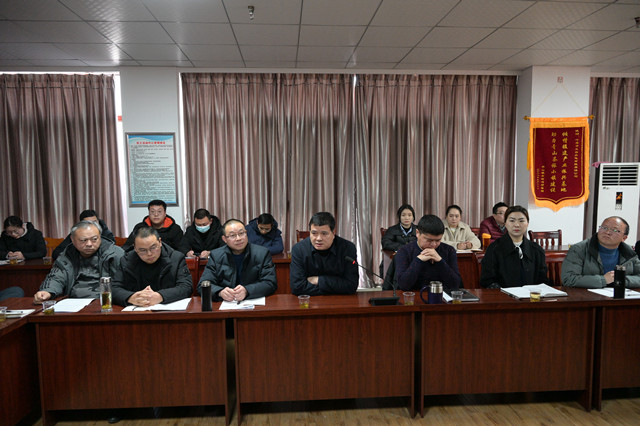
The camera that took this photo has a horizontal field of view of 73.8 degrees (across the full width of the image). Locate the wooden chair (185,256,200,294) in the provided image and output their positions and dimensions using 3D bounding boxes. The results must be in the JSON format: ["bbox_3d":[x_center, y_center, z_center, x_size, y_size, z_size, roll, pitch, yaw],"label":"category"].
[{"bbox_3d":[-1.180,0.847,3.335,0.430,0.920,0.500,-1,5,-5],"label":"wooden chair"}]

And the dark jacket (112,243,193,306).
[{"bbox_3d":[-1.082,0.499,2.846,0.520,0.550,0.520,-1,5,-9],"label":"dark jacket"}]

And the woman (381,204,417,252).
[{"bbox_3d":[0.960,0.537,5.045,0.500,1.270,0.700,0,5,1],"label":"woman"}]

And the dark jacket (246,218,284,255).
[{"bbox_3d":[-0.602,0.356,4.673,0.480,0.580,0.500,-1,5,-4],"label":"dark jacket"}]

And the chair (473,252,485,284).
[{"bbox_3d":[1.506,0.793,3.303,0.460,0.920,0.500,-1,5,-4],"label":"chair"}]

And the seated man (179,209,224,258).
[{"bbox_3d":[-1.233,0.586,4.507,0.540,1.250,0.760,-1,5,-5],"label":"seated man"}]

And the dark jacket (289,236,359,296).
[{"bbox_3d":[0.021,0.468,2.979,0.500,0.570,0.460,-1,5,-4],"label":"dark jacket"}]

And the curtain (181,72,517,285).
[{"bbox_3d":[0.414,-0.368,5.275,4.100,2.625,0.150,-1,5,-4],"label":"curtain"}]

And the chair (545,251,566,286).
[{"bbox_3d":[2.160,0.810,3.549,0.440,0.940,0.480,-1,5,-4],"label":"chair"}]

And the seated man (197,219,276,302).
[{"bbox_3d":[-0.591,0.694,3.097,0.560,1.290,0.720,-1,5,-8],"label":"seated man"}]

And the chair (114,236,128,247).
[{"bbox_3d":[-2.424,0.751,4.872,0.440,0.930,0.480,-1,5,-4],"label":"chair"}]

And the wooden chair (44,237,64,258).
[{"bbox_3d":[-2.770,0.742,4.376,0.450,0.920,0.500,-1,5,-4],"label":"wooden chair"}]

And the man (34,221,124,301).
[{"bbox_3d":[-1.666,0.701,3.065,0.620,1.300,0.720,-2,5,-19],"label":"man"}]

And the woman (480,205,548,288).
[{"bbox_3d":[1.506,0.619,3.263,0.530,1.330,0.760,-1,5,-1],"label":"woman"}]

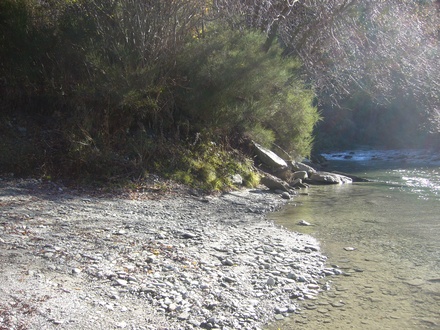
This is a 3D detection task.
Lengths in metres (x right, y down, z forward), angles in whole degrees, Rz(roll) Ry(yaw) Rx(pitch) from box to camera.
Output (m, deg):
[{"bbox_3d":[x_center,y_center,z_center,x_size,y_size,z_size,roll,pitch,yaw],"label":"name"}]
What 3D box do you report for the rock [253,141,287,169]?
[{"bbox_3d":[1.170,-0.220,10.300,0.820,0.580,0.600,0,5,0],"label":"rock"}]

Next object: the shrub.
[{"bbox_3d":[0.700,-1.820,11.300,3.500,3.250,2.800,0,5,0],"label":"shrub"}]

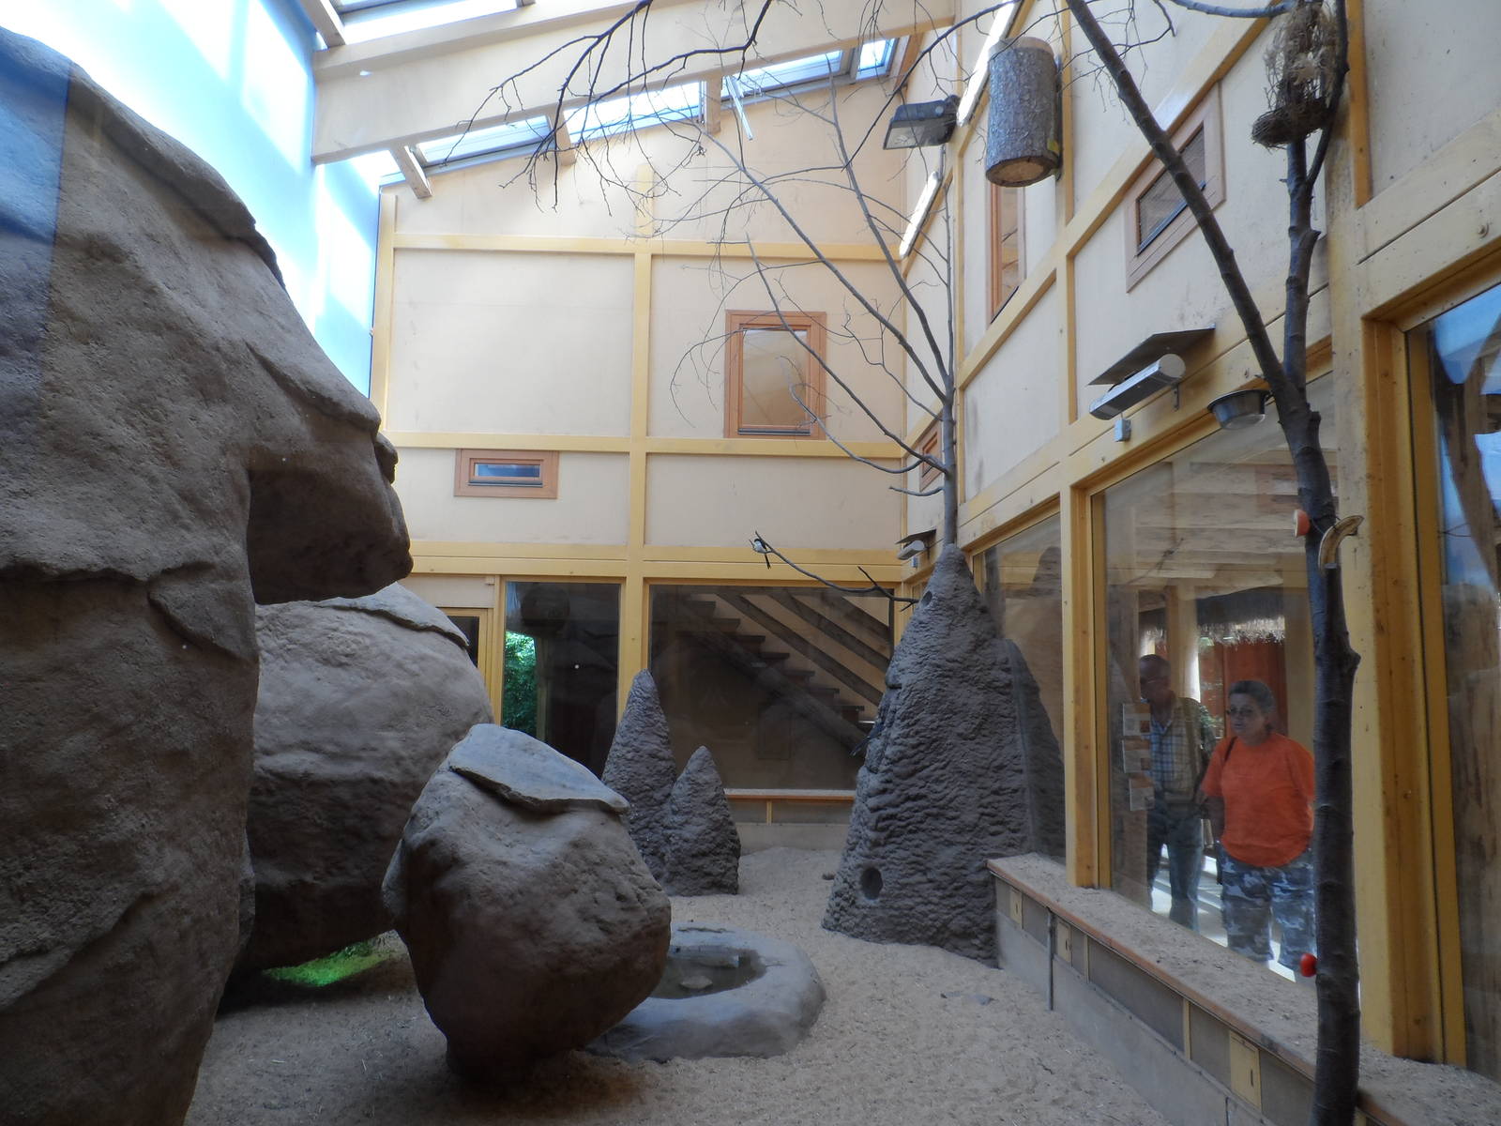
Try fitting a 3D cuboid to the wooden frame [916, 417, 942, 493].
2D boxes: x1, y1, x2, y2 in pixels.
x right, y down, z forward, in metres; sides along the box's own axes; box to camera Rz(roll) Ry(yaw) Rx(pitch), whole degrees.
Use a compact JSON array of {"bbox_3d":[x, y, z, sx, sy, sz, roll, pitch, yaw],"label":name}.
[{"bbox_3d":[1.506,-0.864,8.614,0.070,0.420,0.876,1,-6,-2],"label":"wooden frame"}]

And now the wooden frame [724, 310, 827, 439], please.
[{"bbox_3d":[0.243,-1.783,9.889,0.964,1.245,0.070,1,-6,-2],"label":"wooden frame"}]

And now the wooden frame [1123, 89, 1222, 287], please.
[{"bbox_3d":[1.651,-1.414,4.058,0.070,0.419,0.867,1,-6,-2],"label":"wooden frame"}]

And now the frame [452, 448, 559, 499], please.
[{"bbox_3d":[-2.267,-0.823,9.702,0.949,0.442,0.070,1,-6,-2],"label":"frame"}]

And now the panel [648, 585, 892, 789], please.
[{"bbox_3d":[0.196,1.139,9.621,2.263,1.867,0.040,1,-6,-2],"label":"panel"}]

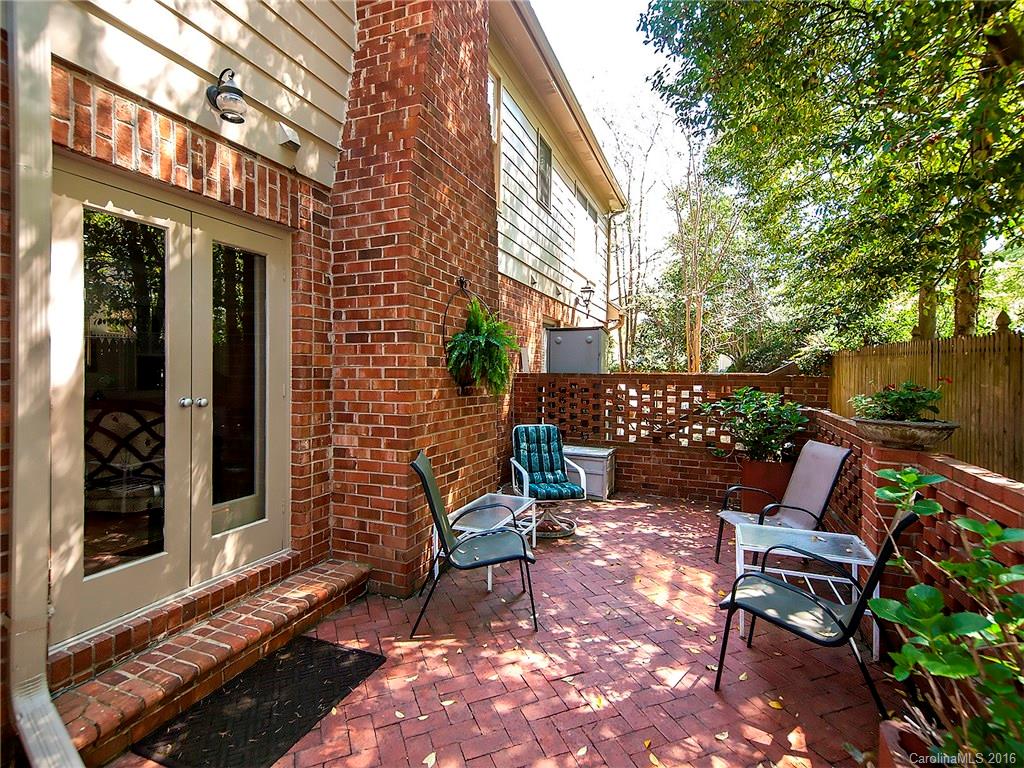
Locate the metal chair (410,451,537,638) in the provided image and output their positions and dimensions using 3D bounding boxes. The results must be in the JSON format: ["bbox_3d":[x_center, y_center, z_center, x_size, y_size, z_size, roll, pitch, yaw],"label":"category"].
[{"bbox_3d":[-0.228,0.924,2.909,0.740,0.970,0.560,0,1,-7],"label":"metal chair"}]

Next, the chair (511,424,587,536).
[{"bbox_3d":[0.328,0.902,4.534,0.620,0.960,0.700,0,1,-13],"label":"chair"}]

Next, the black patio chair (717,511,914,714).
[{"bbox_3d":[1.385,0.955,2.143,0.740,0.970,0.560,2,2,43],"label":"black patio chair"}]

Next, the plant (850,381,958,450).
[{"bbox_3d":[2.041,0.149,2.485,0.440,0.360,0.440,1,1,23],"label":"plant"}]

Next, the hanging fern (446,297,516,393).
[{"bbox_3d":[-0.213,-0.262,3.482,0.520,0.700,0.540,1,1,0],"label":"hanging fern"}]

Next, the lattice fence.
[{"bbox_3d":[1.709,0.319,5.791,3.610,0.880,0.140,1,1,23],"label":"lattice fence"}]

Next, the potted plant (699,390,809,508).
[{"bbox_3d":[2.507,0.703,4.957,1.050,1.380,0.880,1,1,23],"label":"potted plant"}]

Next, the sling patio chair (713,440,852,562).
[{"bbox_3d":[1.996,0.933,3.508,0.740,0.970,0.560,1,1,-1],"label":"sling patio chair"}]

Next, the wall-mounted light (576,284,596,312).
[{"bbox_3d":[1.427,-1.720,9.278,0.360,0.620,0.270,1,1,23],"label":"wall-mounted light"}]

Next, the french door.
[{"bbox_3d":[-1.720,0.080,2.531,0.120,2.050,1.230,1,1,23],"label":"french door"}]

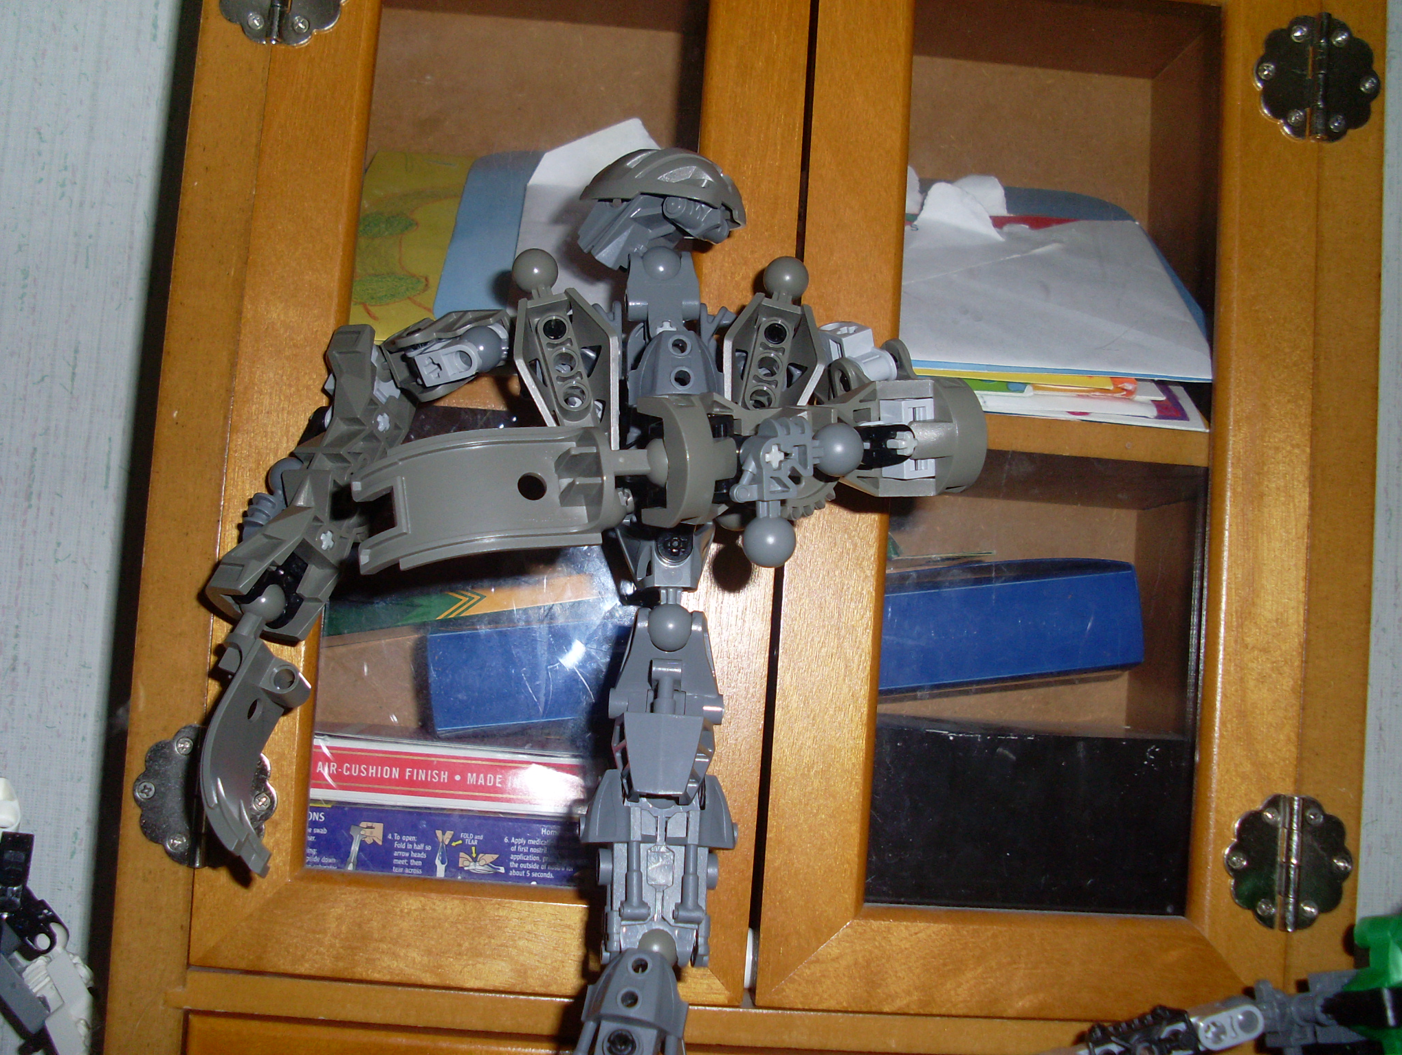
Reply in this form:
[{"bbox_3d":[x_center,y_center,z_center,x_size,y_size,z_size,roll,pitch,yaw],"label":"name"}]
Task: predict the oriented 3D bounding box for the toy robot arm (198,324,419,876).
[{"bbox_3d":[-0.090,0.017,0.347,0.046,0.122,0.038,5,-4,-2],"label":"toy robot arm"}]

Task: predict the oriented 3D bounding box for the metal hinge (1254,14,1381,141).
[{"bbox_3d":[0.159,-0.116,0.397,0.034,0.034,0.004,4,-4,-2],"label":"metal hinge"}]

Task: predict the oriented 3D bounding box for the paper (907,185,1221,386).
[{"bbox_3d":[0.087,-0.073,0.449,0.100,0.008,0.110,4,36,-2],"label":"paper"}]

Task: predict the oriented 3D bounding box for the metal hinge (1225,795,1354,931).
[{"bbox_3d":[0.146,0.083,0.383,0.034,0.034,0.004,4,-4,-2],"label":"metal hinge"}]

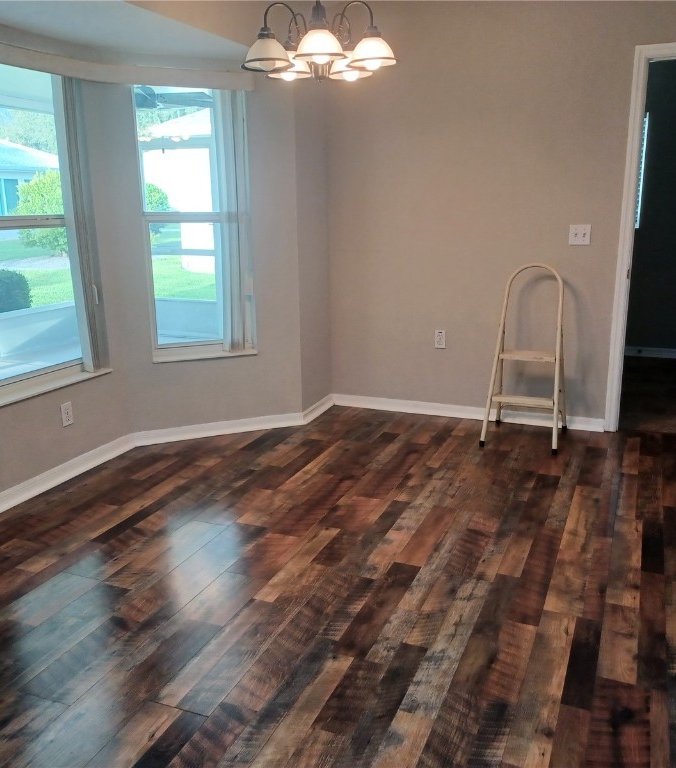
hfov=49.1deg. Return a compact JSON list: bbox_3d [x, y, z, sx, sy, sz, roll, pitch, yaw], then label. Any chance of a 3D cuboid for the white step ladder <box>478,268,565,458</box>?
[{"bbox_3d":[1.080,-0.170,4.177,0.425,1.000,0.485,5,15,22],"label":"white step ladder"}]

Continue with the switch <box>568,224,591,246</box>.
[{"bbox_3d":[1.368,-0.844,4.196,0.117,0.112,0.009,5,15,22],"label":"switch"}]

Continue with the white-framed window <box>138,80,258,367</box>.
[{"bbox_3d":[-0.781,-0.899,4.119,0.611,1.532,0.120,-6,15,-21],"label":"white-framed window"}]

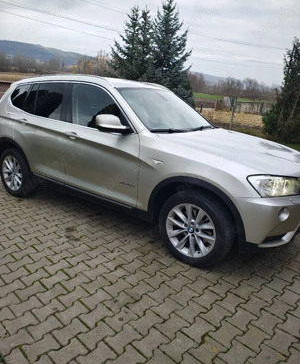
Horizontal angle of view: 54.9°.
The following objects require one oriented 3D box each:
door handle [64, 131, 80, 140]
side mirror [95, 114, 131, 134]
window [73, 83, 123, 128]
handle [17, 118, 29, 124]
[{"bbox_3d":[-0.838,-0.501,3.104,0.220,0.048,0.050,21,24,32],"label":"door handle"},{"bbox_3d":[-0.350,-0.533,2.686,0.180,0.165,0.260,14,20,34],"label":"side mirror"},{"bbox_3d":[-0.562,-0.791,2.988,0.860,0.450,0.050,14,2,34],"label":"window"},{"bbox_3d":[-1.593,-0.756,3.608,0.220,0.045,0.050,21,24,32],"label":"handle"}]

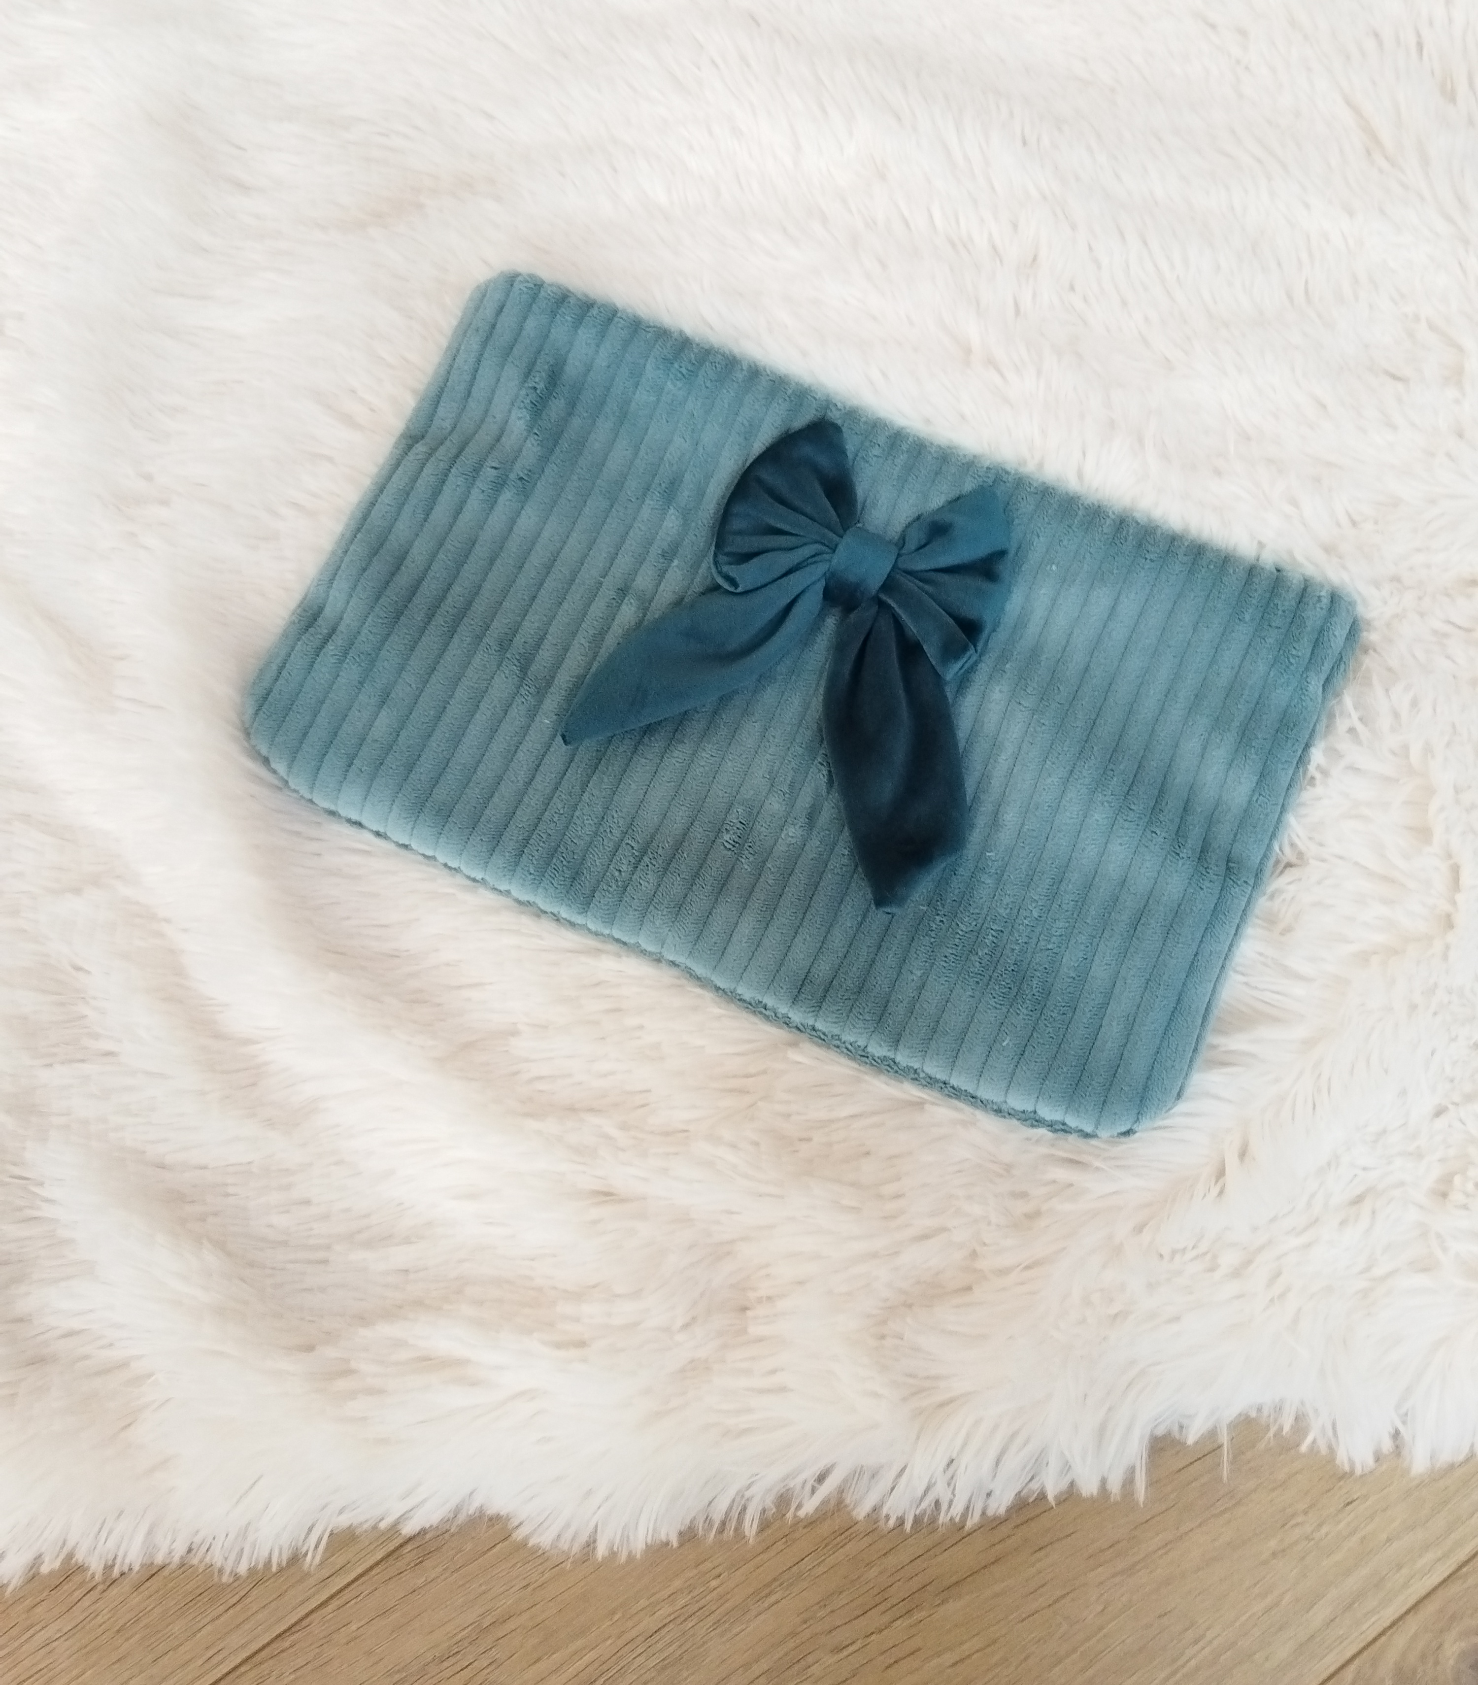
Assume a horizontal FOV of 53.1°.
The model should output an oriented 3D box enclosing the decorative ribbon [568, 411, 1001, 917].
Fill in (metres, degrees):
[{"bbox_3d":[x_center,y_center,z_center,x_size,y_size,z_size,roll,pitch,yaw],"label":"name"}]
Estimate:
[{"bbox_3d":[0.028,-0.060,0.441,0.118,0.018,0.141,22,76,6],"label":"decorative ribbon"}]

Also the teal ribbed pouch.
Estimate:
[{"bbox_3d":[0.020,-0.052,0.462,0.303,0.026,0.185,22,76,6],"label":"teal ribbed pouch"}]

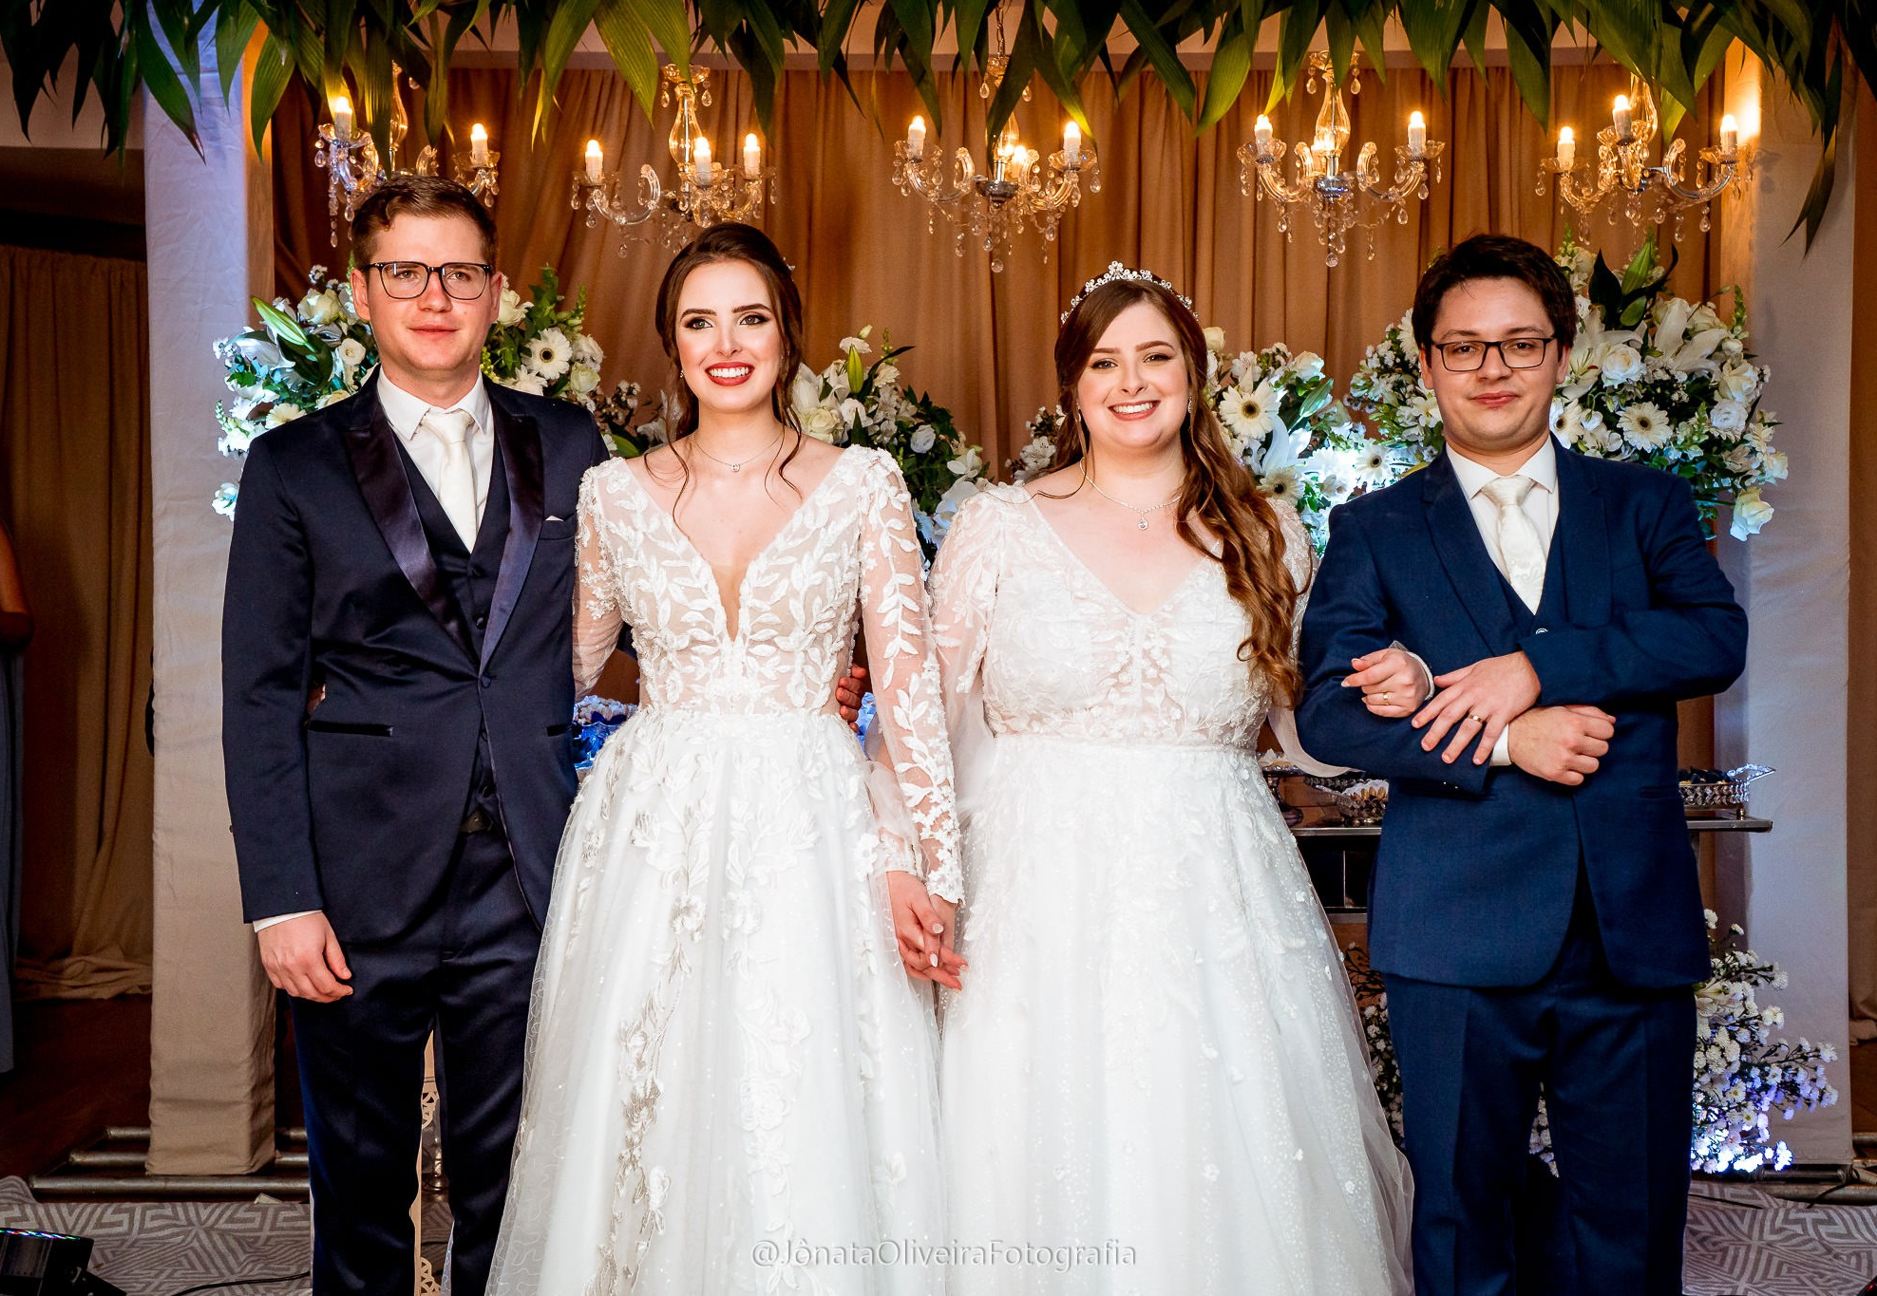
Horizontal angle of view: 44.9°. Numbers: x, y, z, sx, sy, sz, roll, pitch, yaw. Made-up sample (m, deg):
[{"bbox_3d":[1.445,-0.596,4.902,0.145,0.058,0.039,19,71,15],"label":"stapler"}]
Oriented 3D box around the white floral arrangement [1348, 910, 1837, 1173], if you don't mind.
[{"bbox_3d":[1.369,0.827,4.750,0.980,0.550,0.550,0,1,0],"label":"white floral arrangement"}]

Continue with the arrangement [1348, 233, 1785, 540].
[{"bbox_3d":[1.229,-0.507,4.450,0.820,0.600,0.550,0,1,0],"label":"arrangement"}]

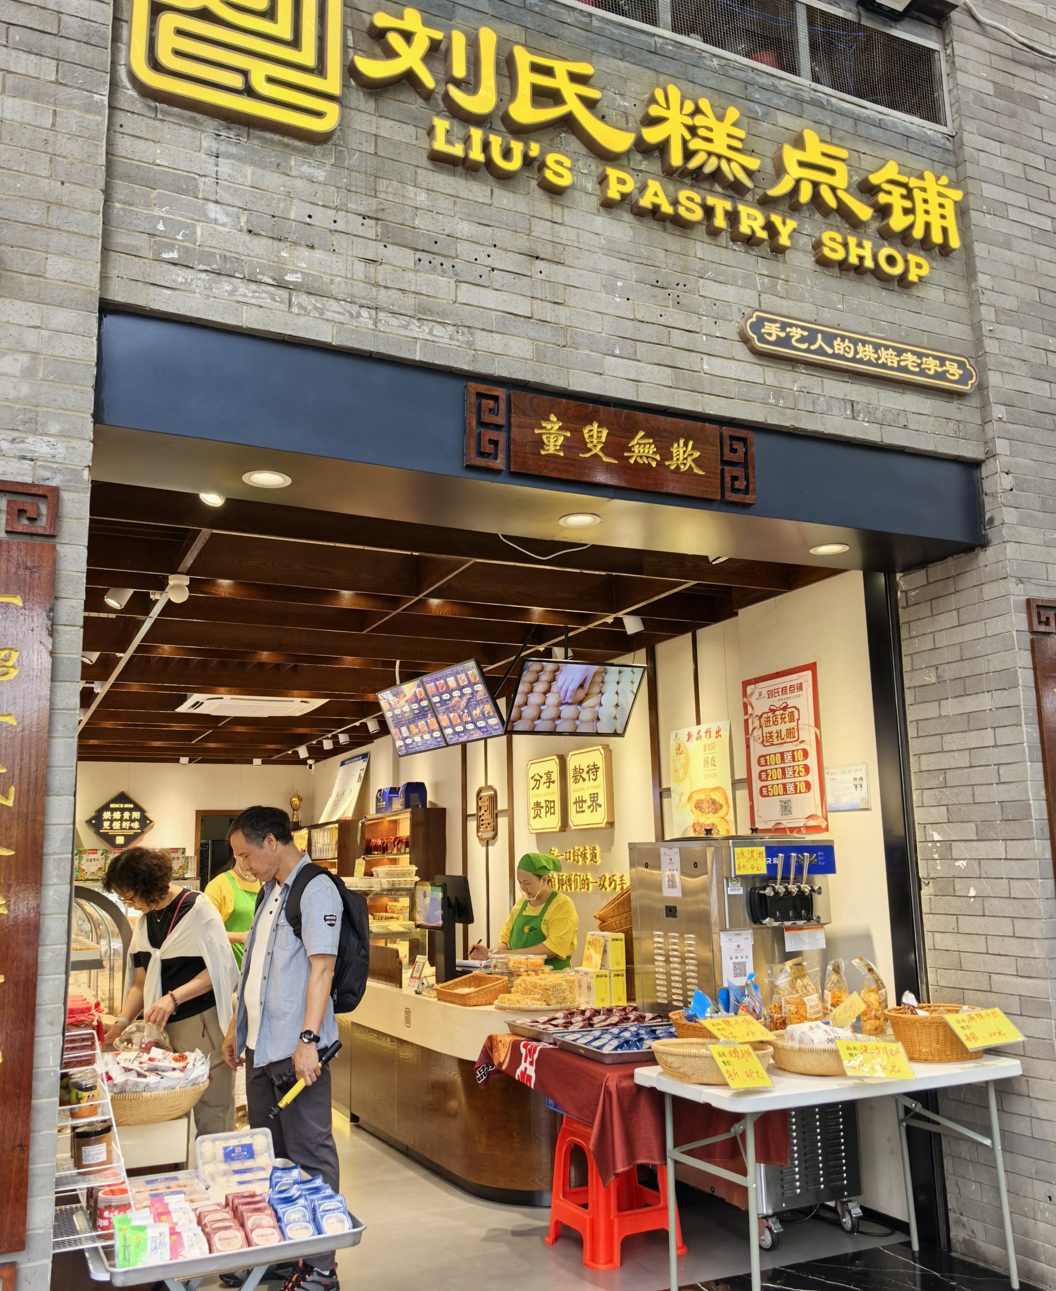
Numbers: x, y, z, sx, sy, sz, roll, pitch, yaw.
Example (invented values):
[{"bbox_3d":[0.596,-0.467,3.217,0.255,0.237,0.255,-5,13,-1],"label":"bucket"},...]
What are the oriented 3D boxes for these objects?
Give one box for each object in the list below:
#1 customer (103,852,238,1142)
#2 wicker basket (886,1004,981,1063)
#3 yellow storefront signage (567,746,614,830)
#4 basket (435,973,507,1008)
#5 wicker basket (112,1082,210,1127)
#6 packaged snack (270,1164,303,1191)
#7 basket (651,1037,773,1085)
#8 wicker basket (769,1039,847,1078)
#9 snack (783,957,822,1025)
[{"bbox_3d":[-1.401,1.575,4.285,0.500,1.550,0.450,-11,-15,42],"label":"customer"},{"bbox_3d":[1.491,1.400,3.958,0.410,0.155,0.300,4,-12,-25],"label":"wicker basket"},{"bbox_3d":[0.403,0.914,7.004,0.048,0.495,0.525,4,-12,-25],"label":"yellow storefront signage"},{"bbox_3d":[-0.267,1.650,5.260,0.235,0.115,0.310,5,-13,-29],"label":"basket"},{"bbox_3d":[-1.284,1.532,3.700,0.420,0.112,0.340,4,-12,-24],"label":"wicker basket"},{"bbox_3d":[-0.663,1.475,3.014,0.082,0.105,0.030,4,-42,-25],"label":"packaged snack"},{"bbox_3d":[0.636,1.428,3.766,0.409,0.101,0.409,-1,-11,0],"label":"basket"},{"bbox_3d":[1.036,1.429,3.854,0.410,0.105,0.350,4,-12,-24],"label":"wicker basket"},{"bbox_3d":[1.065,1.355,4.208,0.120,0.310,0.080,4,-12,-24],"label":"snack"}]

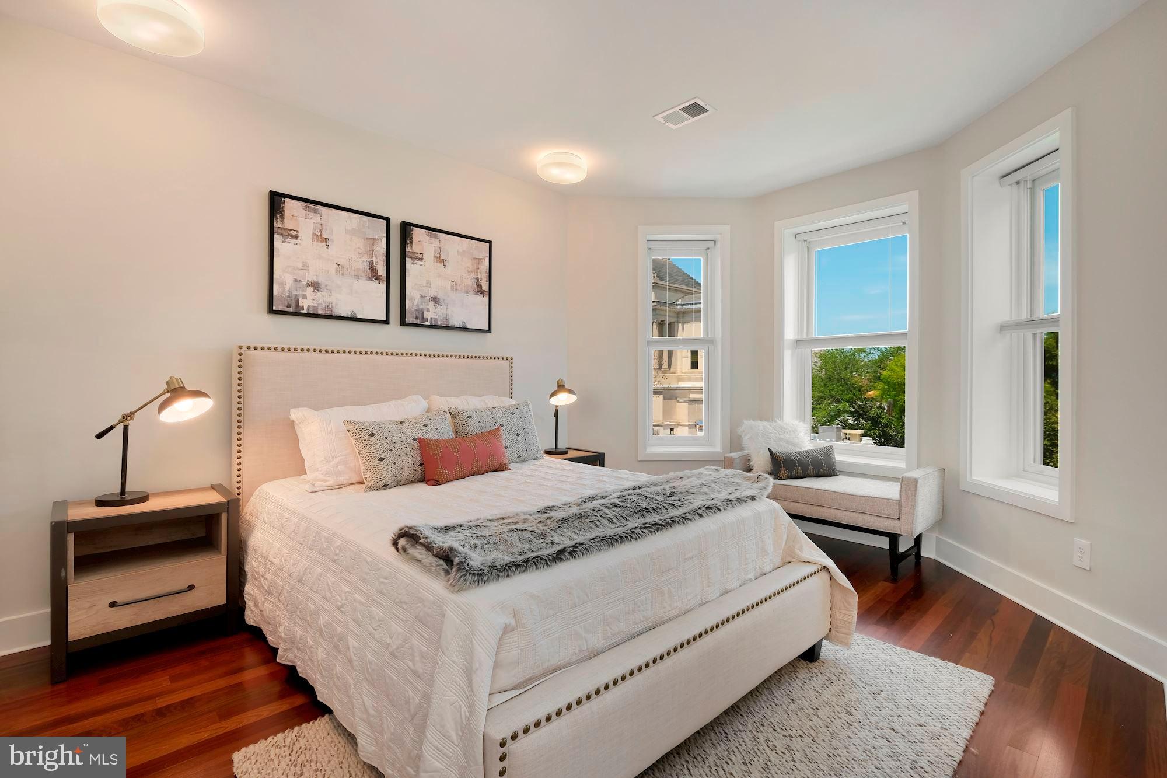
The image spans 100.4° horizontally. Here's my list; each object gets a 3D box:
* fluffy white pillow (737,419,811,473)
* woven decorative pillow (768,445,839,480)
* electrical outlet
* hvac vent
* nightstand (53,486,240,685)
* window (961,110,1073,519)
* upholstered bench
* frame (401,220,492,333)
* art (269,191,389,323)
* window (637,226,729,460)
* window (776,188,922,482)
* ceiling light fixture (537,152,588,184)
[{"bbox_3d":[1.389,0.419,3.520,0.460,0.410,0.180,0,-22,-22],"label":"fluffy white pillow"},{"bbox_3d":[1.531,0.510,3.380,0.470,0.270,0.120,0,-38,-10],"label":"woven decorative pillow"},{"bbox_3d":[2.199,0.729,2.140,0.010,0.116,0.072,0,0,2],"label":"electrical outlet"},{"bbox_3d":[0.581,-1.571,2.771,0.200,0.015,0.285,0,0,-44],"label":"hvac vent"},{"bbox_3d":[-1.936,0.792,2.173,0.575,0.605,0.420,0,0,-42],"label":"nightstand"},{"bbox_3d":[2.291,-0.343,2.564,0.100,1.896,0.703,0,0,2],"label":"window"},{"bbox_3d":[1.657,0.792,3.340,0.520,0.605,1.225,0,0,-43],"label":"upholstered bench"},{"bbox_3d":[-0.911,-0.728,3.290,0.646,0.658,0.035,0,0,-41],"label":"frame"},{"bbox_3d":[-1.451,-0.730,2.821,0.633,0.658,0.035,0,0,-41],"label":"art"},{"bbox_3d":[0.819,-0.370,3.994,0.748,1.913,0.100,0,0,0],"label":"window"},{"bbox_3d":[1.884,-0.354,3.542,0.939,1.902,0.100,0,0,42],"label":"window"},{"bbox_3d":[-0.151,-1.525,3.356,0.345,0.080,0.345,0,0,0],"label":"ceiling light fixture"}]

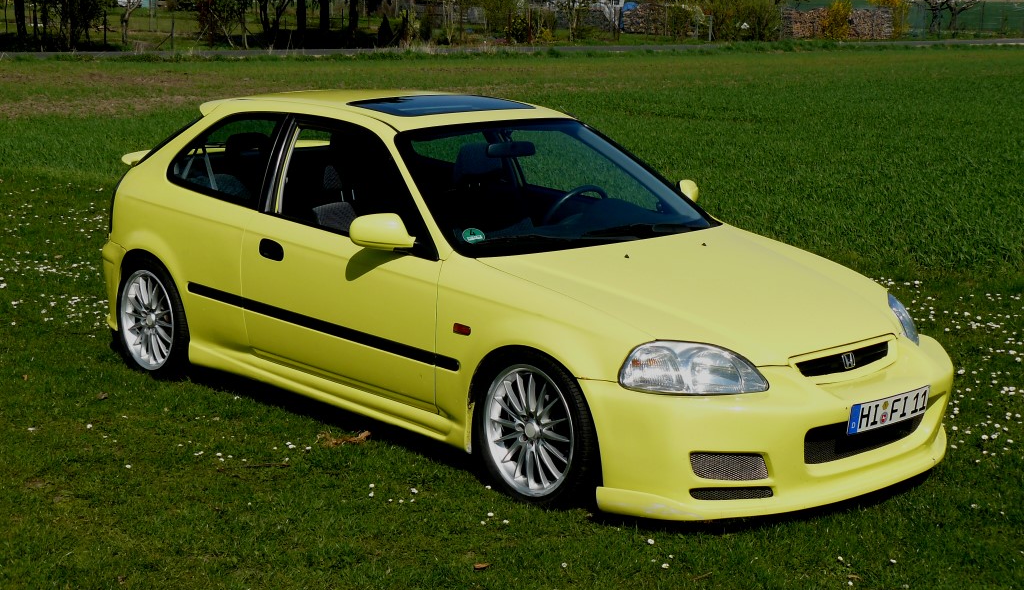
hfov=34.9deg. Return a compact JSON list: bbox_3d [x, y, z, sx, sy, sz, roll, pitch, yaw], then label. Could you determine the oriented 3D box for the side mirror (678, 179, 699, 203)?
[{"bbox_3d":[0.790,-0.470,7.312,0.130,0.132,0.245,7,13,33],"label":"side mirror"}]

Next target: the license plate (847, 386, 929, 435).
[{"bbox_3d":[1.299,0.394,5.606,0.475,0.110,0.015,-10,20,-42],"label":"license plate"}]

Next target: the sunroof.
[{"bbox_3d":[-0.293,-0.834,7.136,0.790,0.050,0.440,-10,19,-42],"label":"sunroof"}]

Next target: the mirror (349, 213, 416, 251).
[{"bbox_3d":[-0.489,-0.248,6.159,0.245,0.132,0.130,-6,12,-28],"label":"mirror"}]

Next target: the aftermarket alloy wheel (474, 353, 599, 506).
[{"bbox_3d":[0.130,0.468,5.817,0.205,0.580,0.580,-10,15,-42],"label":"aftermarket alloy wheel"}]

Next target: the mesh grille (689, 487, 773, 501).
[{"bbox_3d":[0.729,0.660,5.380,0.275,0.047,0.035,-1,11,-2],"label":"mesh grille"}]

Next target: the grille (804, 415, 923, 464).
[{"bbox_3d":[1.253,0.474,5.672,0.700,0.125,0.080,-10,15,-42],"label":"grille"}]

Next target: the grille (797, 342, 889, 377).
[{"bbox_3d":[1.175,0.237,5.713,0.535,0.078,0.060,-10,15,-42],"label":"grille"}]

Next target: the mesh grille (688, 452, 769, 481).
[{"bbox_3d":[0.717,0.568,5.376,0.255,0.095,0.035,-1,11,-2],"label":"mesh grille"}]

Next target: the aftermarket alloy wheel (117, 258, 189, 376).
[{"bbox_3d":[-1.641,0.108,7.714,0.205,0.580,0.580,-10,15,-42],"label":"aftermarket alloy wheel"}]

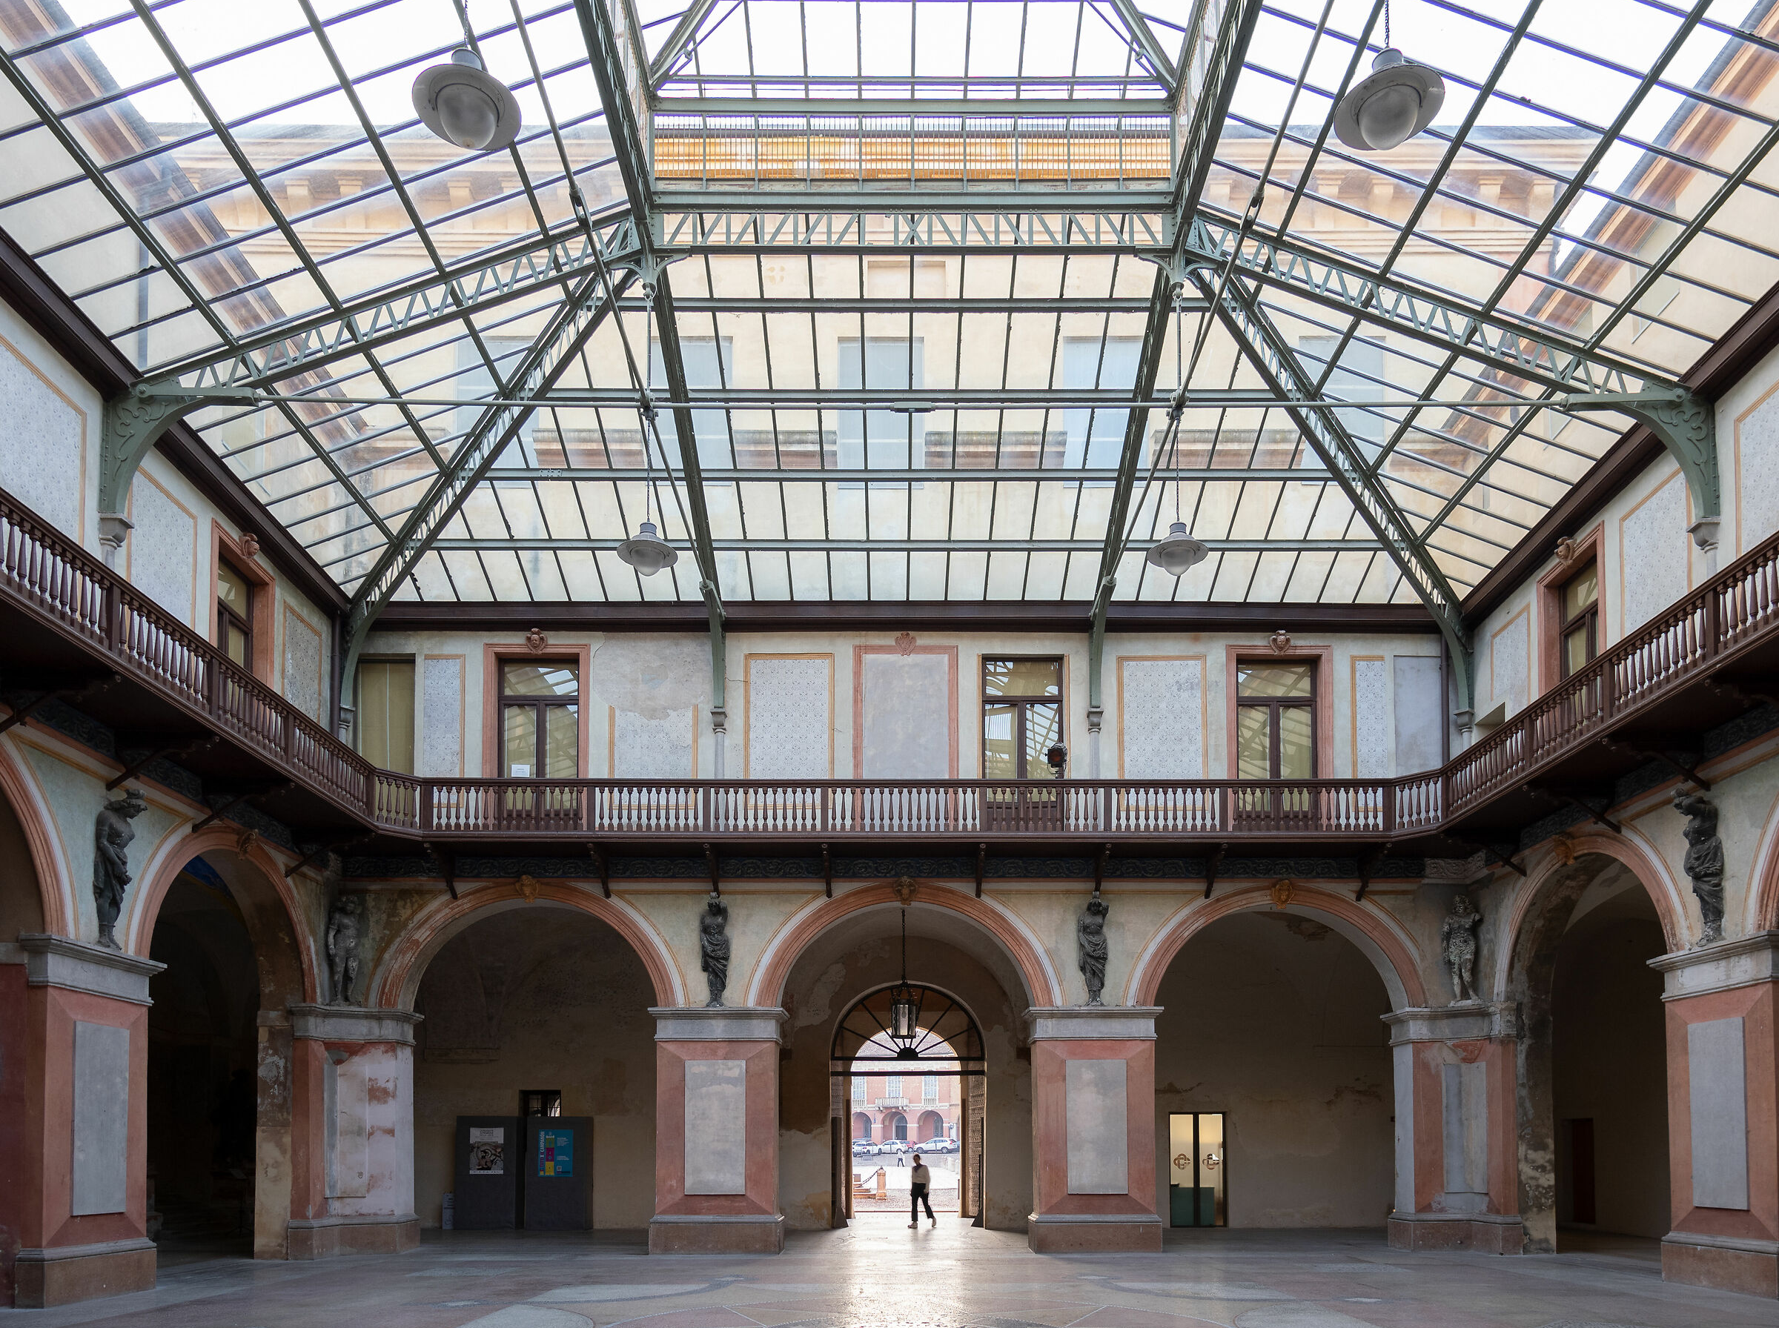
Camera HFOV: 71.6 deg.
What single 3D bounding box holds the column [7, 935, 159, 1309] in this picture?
[{"bbox_3d":[-9.750,5.420,14.500,1.200,4.100,2.300,0,-3,0],"label":"column"}]

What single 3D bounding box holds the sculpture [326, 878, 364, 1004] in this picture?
[{"bbox_3d":[-9.050,4.720,20.450,0.600,1.900,0.470,2,-4,-37],"label":"sculpture"}]

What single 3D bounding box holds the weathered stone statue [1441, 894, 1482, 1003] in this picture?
[{"bbox_3d":[9.500,4.730,20.500,0.650,1.850,0.470,-2,-4,37],"label":"weathered stone statue"}]

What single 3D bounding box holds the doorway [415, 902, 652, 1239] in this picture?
[{"bbox_3d":[-5.907,6.769,20.400,4.100,5.450,0.650,0,-8,0],"label":"doorway"}]

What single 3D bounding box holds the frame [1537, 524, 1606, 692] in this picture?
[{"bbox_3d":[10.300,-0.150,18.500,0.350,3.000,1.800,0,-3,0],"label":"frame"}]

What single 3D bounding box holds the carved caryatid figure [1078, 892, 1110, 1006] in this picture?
[{"bbox_3d":[3.313,4.631,20.000,0.500,1.870,0.400,0,-8,0],"label":"carved caryatid figure"}]

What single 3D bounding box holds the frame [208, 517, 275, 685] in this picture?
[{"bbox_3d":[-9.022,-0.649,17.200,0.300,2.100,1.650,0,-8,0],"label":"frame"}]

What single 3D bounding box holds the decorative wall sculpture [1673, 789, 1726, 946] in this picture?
[{"bbox_3d":[9.459,2.369,14.400,0.420,1.800,0.500,0,-8,0],"label":"decorative wall sculpture"}]

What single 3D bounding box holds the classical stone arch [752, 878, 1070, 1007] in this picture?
[{"bbox_3d":[0.230,4.655,20.400,5.100,2.150,0.600,0,-8,0],"label":"classical stone arch"}]

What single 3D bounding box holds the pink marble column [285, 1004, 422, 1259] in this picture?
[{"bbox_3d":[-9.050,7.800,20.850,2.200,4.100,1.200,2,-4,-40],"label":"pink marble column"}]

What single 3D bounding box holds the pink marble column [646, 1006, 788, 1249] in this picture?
[{"bbox_3d":[-2.950,7.970,21.400,2.300,4.150,1.200,0,-3,0],"label":"pink marble column"}]

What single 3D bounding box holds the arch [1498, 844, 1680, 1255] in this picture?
[{"bbox_3d":[10.500,5.800,18.200,0.900,5.800,4.000,0,-3,0],"label":"arch"}]

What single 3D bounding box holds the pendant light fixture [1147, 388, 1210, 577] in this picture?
[{"bbox_3d":[3.343,-2.103,14.300,0.700,2.150,0.700,0,-8,0],"label":"pendant light fixture"}]

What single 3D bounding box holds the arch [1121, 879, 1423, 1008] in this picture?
[{"bbox_3d":[6.402,4.655,20.400,4.950,2.100,0.600,0,-8,0],"label":"arch"}]

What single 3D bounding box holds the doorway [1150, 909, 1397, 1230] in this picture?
[{"bbox_3d":[6.590,7.060,21.200,4.200,5.600,0.900,0,-3,0],"label":"doorway"}]

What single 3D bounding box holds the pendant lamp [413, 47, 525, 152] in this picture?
[{"bbox_3d":[-2.912,-3.888,8.500,0.700,0.560,0.700,0,-8,0],"label":"pendant lamp"}]

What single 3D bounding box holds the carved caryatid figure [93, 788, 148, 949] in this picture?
[{"bbox_3d":[-9.050,2.420,14.520,0.500,1.900,0.600,-1,-3,14],"label":"carved caryatid figure"}]

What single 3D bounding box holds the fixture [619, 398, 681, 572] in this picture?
[{"bbox_3d":[-2.900,-2.120,14.900,0.730,2.050,0.730,0,-3,0],"label":"fixture"}]

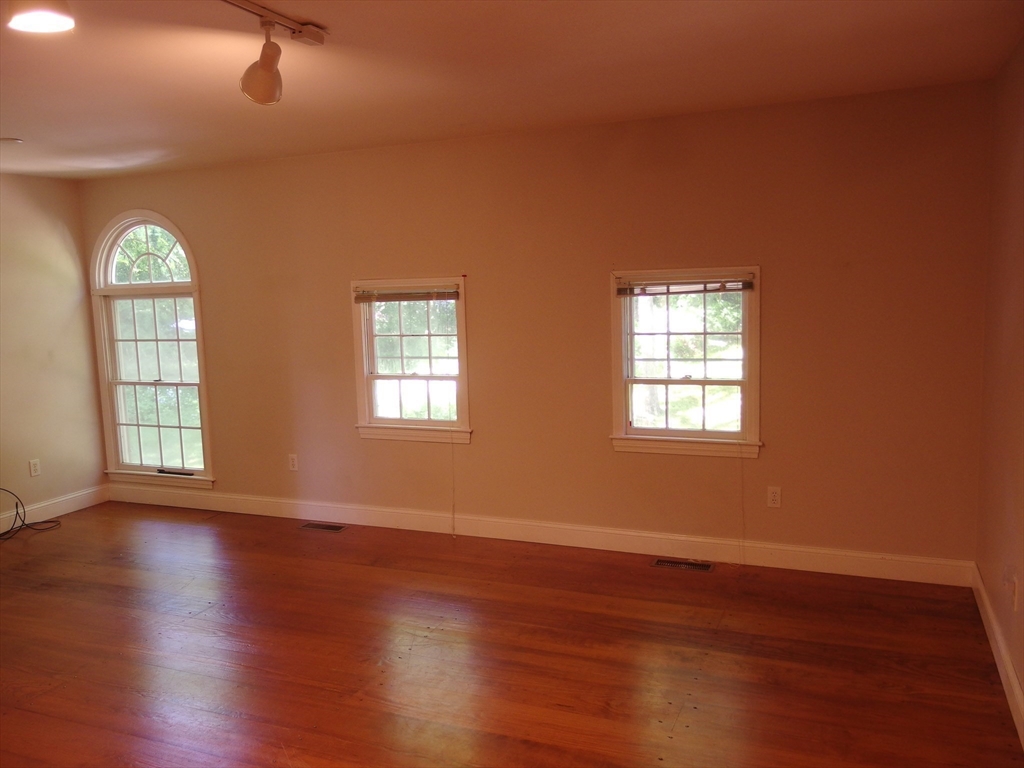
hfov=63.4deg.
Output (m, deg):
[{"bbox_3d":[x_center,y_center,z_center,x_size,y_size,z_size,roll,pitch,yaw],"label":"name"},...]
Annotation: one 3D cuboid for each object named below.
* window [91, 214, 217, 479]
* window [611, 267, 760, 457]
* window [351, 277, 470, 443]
[{"bbox_3d":[-2.691,-0.257,6.154,1.078,2.029,0.120,1,7,23],"label":"window"},{"bbox_3d":[0.952,-0.117,4.588,0.828,1.021,0.100,1,7,23],"label":"window"},{"bbox_3d":[-0.643,-0.148,5.277,0.833,1.026,0.100,1,7,23],"label":"window"}]

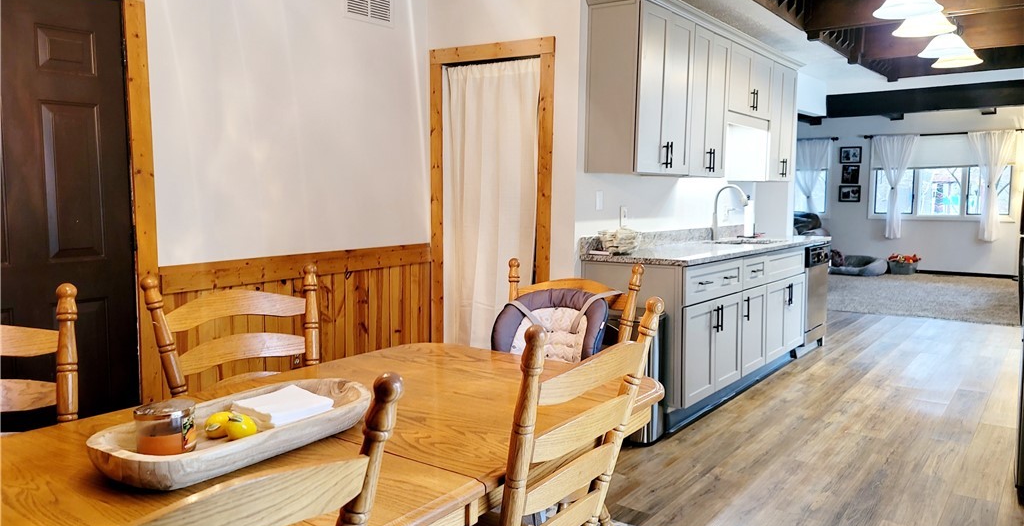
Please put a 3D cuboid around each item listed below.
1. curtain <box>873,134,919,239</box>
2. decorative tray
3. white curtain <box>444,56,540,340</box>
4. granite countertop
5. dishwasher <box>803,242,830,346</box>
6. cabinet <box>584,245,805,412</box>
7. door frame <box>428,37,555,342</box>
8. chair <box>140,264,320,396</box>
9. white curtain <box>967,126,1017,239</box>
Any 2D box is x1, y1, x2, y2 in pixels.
[{"bbox_3d":[6.112,-1.209,11.798,0.632,1.634,0.120,5,7,37],"label":"curtain"},{"bbox_3d":[-0.537,0.337,1.504,0.250,0.075,0.610,5,7,34],"label":"decorative tray"},{"bbox_3d":[-0.118,-0.213,4.631,0.749,2.010,0.080,5,7,37],"label":"white curtain"},{"bbox_3d":[1.487,-0.131,5.127,0.689,0.125,2.828,5,7,37],"label":"granite countertop"},{"bbox_3d":[2.171,0.274,6.092,0.620,0.860,0.610,5,7,37],"label":"dishwasher"},{"bbox_3d":[1.306,0.325,4.966,0.654,0.800,2.229,5,7,37],"label":"cabinet"},{"bbox_3d":[-0.140,-0.256,4.619,0.965,2.156,0.100,5,7,37],"label":"door frame"},{"bbox_3d":[-0.617,0.563,2.005,0.550,1.030,0.490,6,8,43],"label":"chair"},{"bbox_3d":[7.142,-1.144,11.025,0.598,1.615,0.120,5,7,37],"label":"white curtain"}]

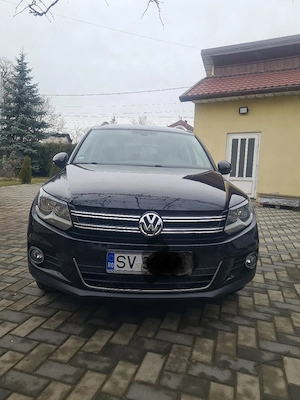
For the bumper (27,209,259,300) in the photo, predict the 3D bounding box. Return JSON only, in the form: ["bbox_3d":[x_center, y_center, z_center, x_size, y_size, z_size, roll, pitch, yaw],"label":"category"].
[{"bbox_3d":[-0.017,0.393,2.070,1.760,0.530,0.550,2,6,-3],"label":"bumper"}]

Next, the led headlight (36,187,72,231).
[{"bbox_3d":[-0.662,0.057,2.076,0.355,0.240,0.430,2,6,-3],"label":"led headlight"}]

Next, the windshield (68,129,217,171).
[{"bbox_3d":[-0.064,-0.574,3.300,1.460,0.520,0.910,2,6,-3],"label":"windshield"}]

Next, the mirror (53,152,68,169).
[{"bbox_3d":[-0.984,-0.430,3.283,0.200,0.180,0.170,2,6,-3],"label":"mirror"}]

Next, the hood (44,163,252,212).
[{"bbox_3d":[-0.022,-0.136,2.398,1.580,0.270,1.160,2,6,-3],"label":"hood"}]

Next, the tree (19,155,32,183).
[{"bbox_3d":[-5.917,-1.438,14.300,0.620,1.350,0.620,2,6,-3],"label":"tree"}]

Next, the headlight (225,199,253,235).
[{"bbox_3d":[0.640,0.101,2.156,0.355,0.230,0.430,2,6,-3],"label":"headlight"}]

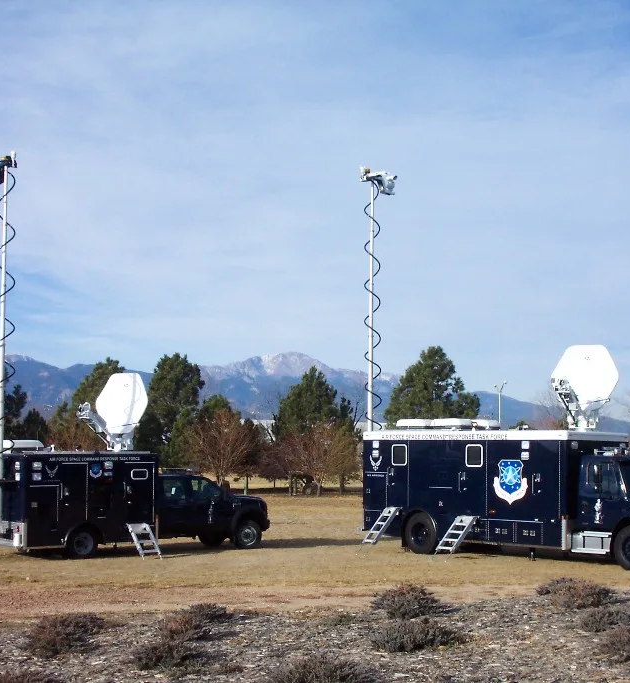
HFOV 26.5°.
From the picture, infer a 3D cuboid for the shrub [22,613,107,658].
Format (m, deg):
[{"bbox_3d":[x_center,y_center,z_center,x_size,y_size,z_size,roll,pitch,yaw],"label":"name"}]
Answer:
[{"bbox_3d":[-3.279,3.848,17.500,1.080,0.470,0.950,0,-5,0],"label":"shrub"}]

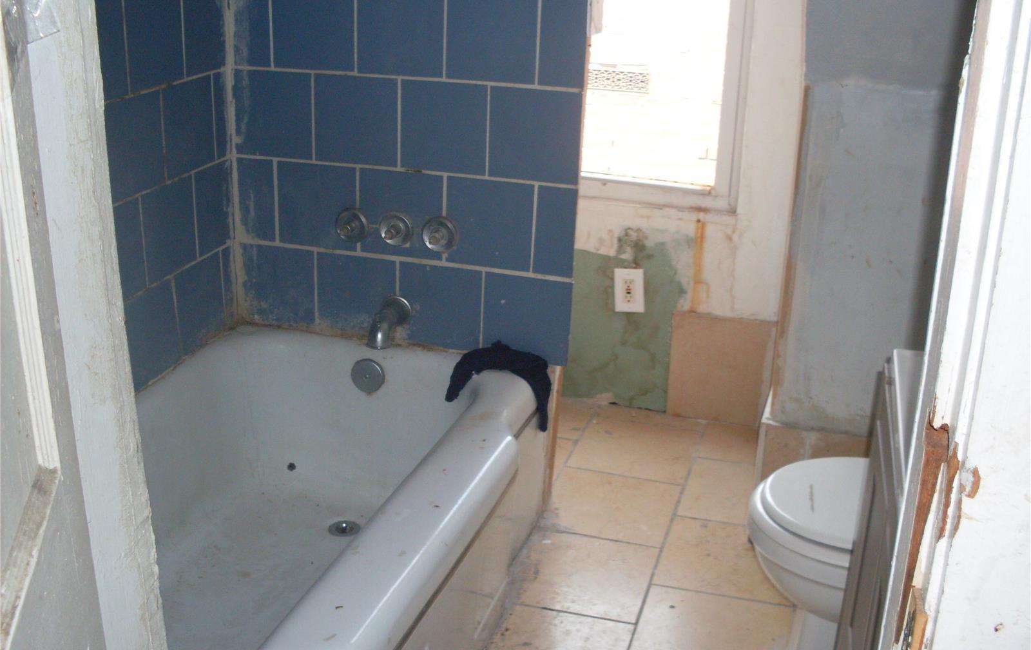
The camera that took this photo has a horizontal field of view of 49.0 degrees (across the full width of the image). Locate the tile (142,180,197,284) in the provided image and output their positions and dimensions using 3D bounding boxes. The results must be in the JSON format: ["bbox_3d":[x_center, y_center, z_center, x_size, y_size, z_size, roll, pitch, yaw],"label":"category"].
[{"bbox_3d":[-0.741,-0.205,2.421,0.010,0.201,0.201,8,22,15],"label":"tile"}]

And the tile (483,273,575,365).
[{"bbox_3d":[0.026,-0.014,2.566,0.200,0.198,0.010,7,21,14],"label":"tile"}]

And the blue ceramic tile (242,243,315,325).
[{"bbox_3d":[-0.564,-0.097,2.721,0.192,0.201,0.010,8,22,15],"label":"blue ceramic tile"}]

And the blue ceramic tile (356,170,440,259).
[{"bbox_3d":[-0.252,-0.244,2.498,0.200,0.199,0.010,8,22,15],"label":"blue ceramic tile"}]

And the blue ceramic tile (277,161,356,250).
[{"bbox_3d":[-0.455,-0.276,2.619,0.201,0.201,0.010,8,22,15],"label":"blue ceramic tile"}]

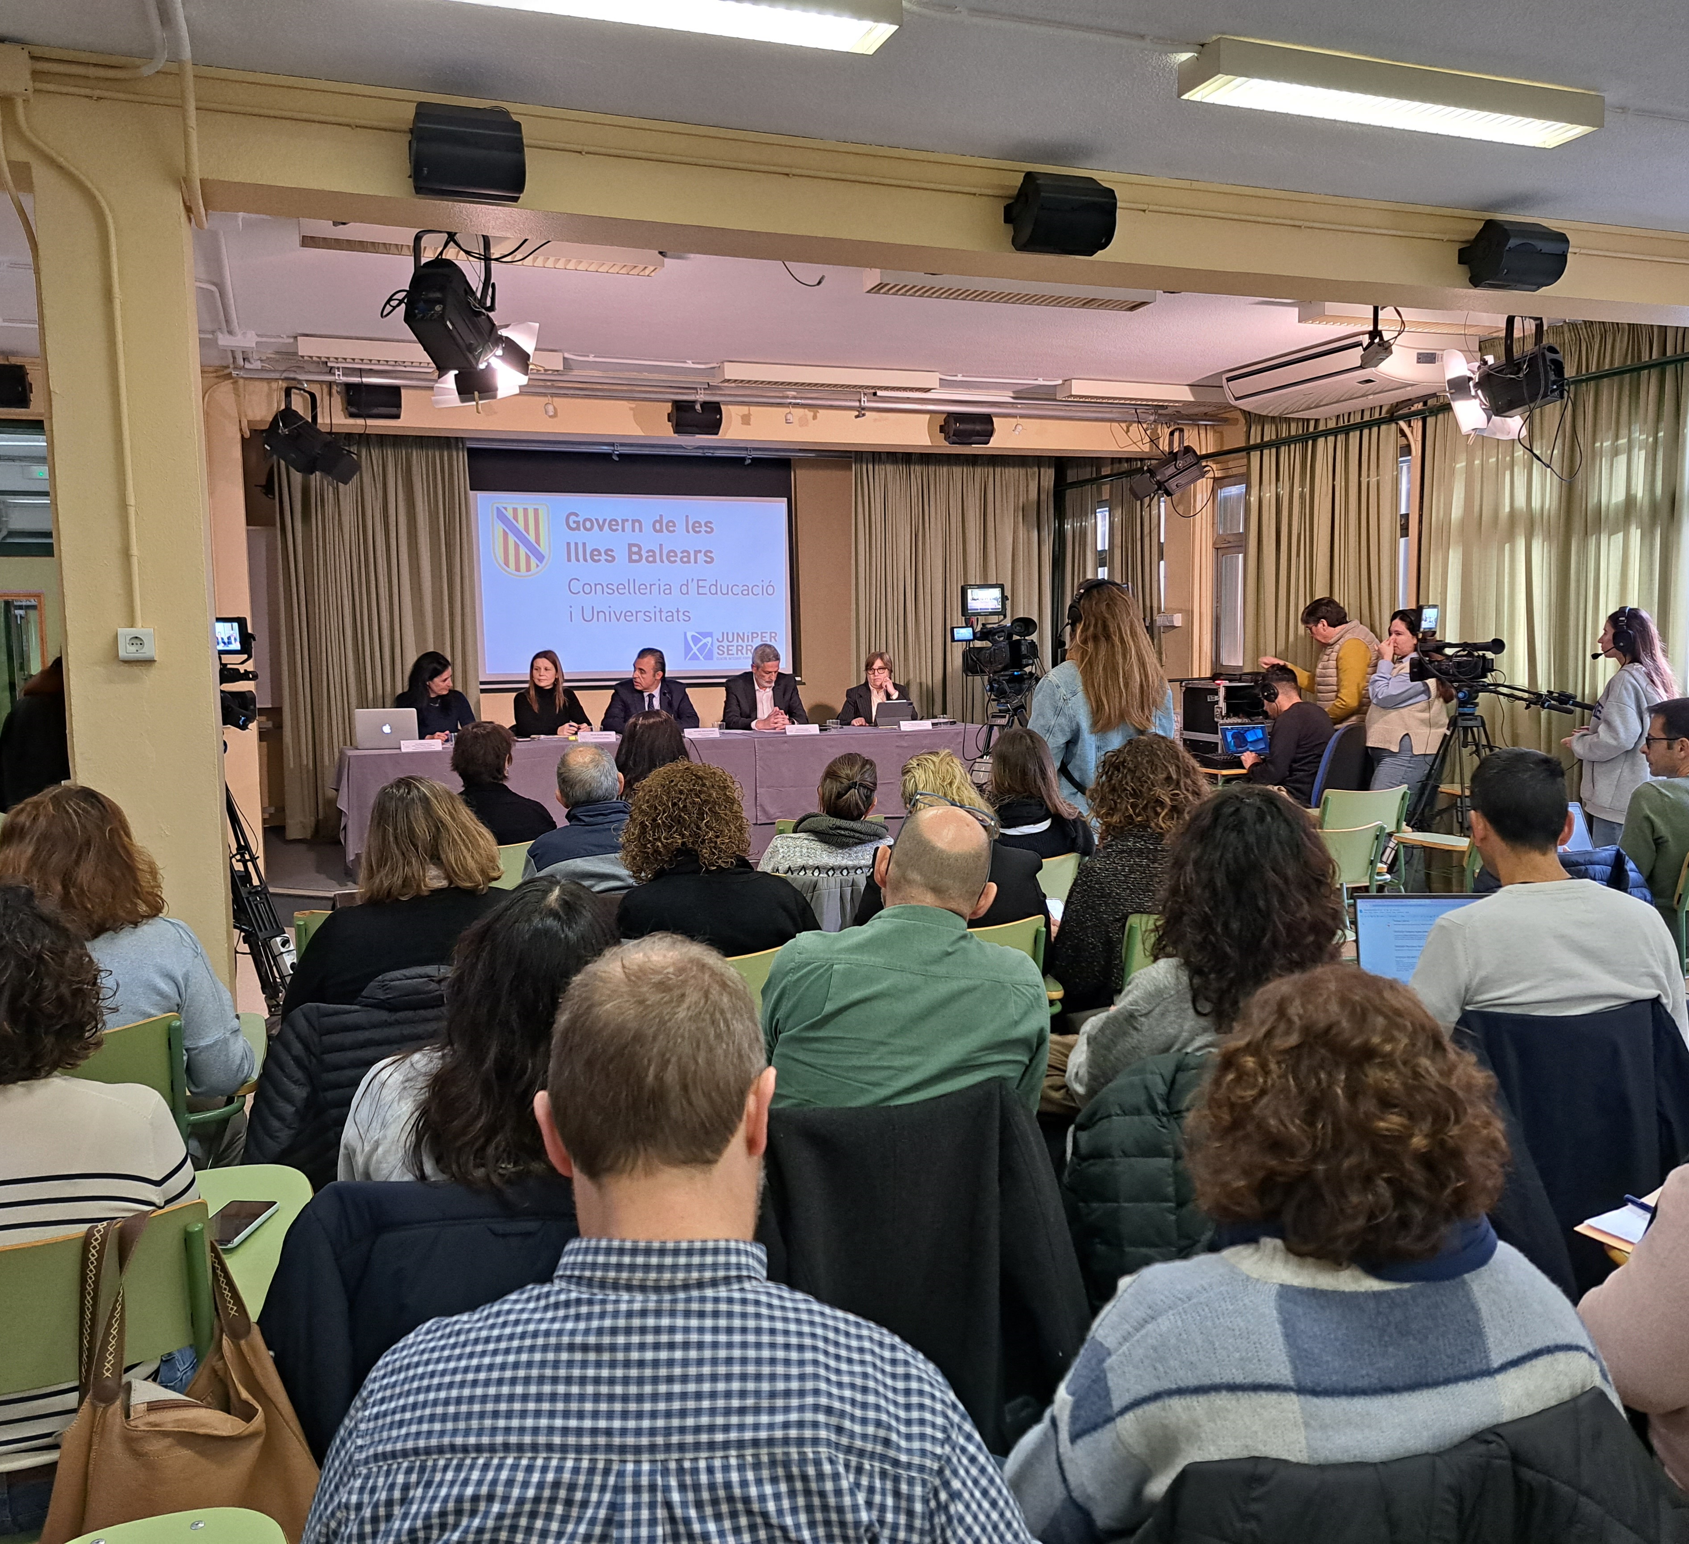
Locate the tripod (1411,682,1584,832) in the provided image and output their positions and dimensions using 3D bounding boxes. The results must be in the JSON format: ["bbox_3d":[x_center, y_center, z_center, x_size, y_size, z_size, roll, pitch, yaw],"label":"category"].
[{"bbox_3d":[2.707,0.266,6.200,0.950,1.320,0.950,3,7,32],"label":"tripod"}]

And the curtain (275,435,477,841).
[{"bbox_3d":[-3.148,-0.933,9.663,1.260,2.740,0.180,-3,6,-20],"label":"curtain"}]

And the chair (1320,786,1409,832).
[{"bbox_3d":[2.290,0.487,6.632,0.512,0.818,0.552,-3,6,-20],"label":"chair"}]

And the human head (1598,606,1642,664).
[{"bbox_3d":[3.242,-0.580,5.989,0.167,0.212,0.187,3,7,32],"label":"human head"}]

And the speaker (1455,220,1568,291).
[{"bbox_3d":[2.404,-1.825,5.075,0.290,0.226,0.183,-3,22,-20],"label":"speaker"}]

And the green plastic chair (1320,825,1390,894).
[{"bbox_3d":[1.822,0.570,5.546,0.540,0.820,0.620,-2,5,-17],"label":"green plastic chair"}]

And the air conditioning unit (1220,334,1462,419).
[{"bbox_3d":[2.783,-2.193,7.979,0.660,0.240,1.330,-3,6,-21],"label":"air conditioning unit"}]

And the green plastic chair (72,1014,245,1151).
[{"bbox_3d":[-1.594,0.899,2.984,0.512,0.818,0.552,-4,7,-30],"label":"green plastic chair"}]

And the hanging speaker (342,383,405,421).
[{"bbox_3d":[-2.567,-2.016,7.763,0.315,0.220,0.200,-4,6,-31],"label":"hanging speaker"}]

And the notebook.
[{"bbox_3d":[1.377,0.422,3.220,0.360,0.230,0.290,-1,6,0],"label":"notebook"}]

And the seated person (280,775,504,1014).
[{"bbox_3d":[-0.930,0.610,3.119,0.520,1.251,0.750,-3,6,-21],"label":"seated person"}]

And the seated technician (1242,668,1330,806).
[{"bbox_3d":[2.298,0.119,7.577,0.780,1.340,0.520,4,7,43],"label":"seated technician"}]

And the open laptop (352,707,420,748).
[{"bbox_3d":[-2.654,-0.258,8.347,0.325,0.220,0.270,-2,5,-9],"label":"open laptop"}]

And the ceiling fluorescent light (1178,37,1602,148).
[{"bbox_3d":[1.510,-1.842,3.895,1.257,0.089,0.178,-3,5,-20],"label":"ceiling fluorescent light"}]

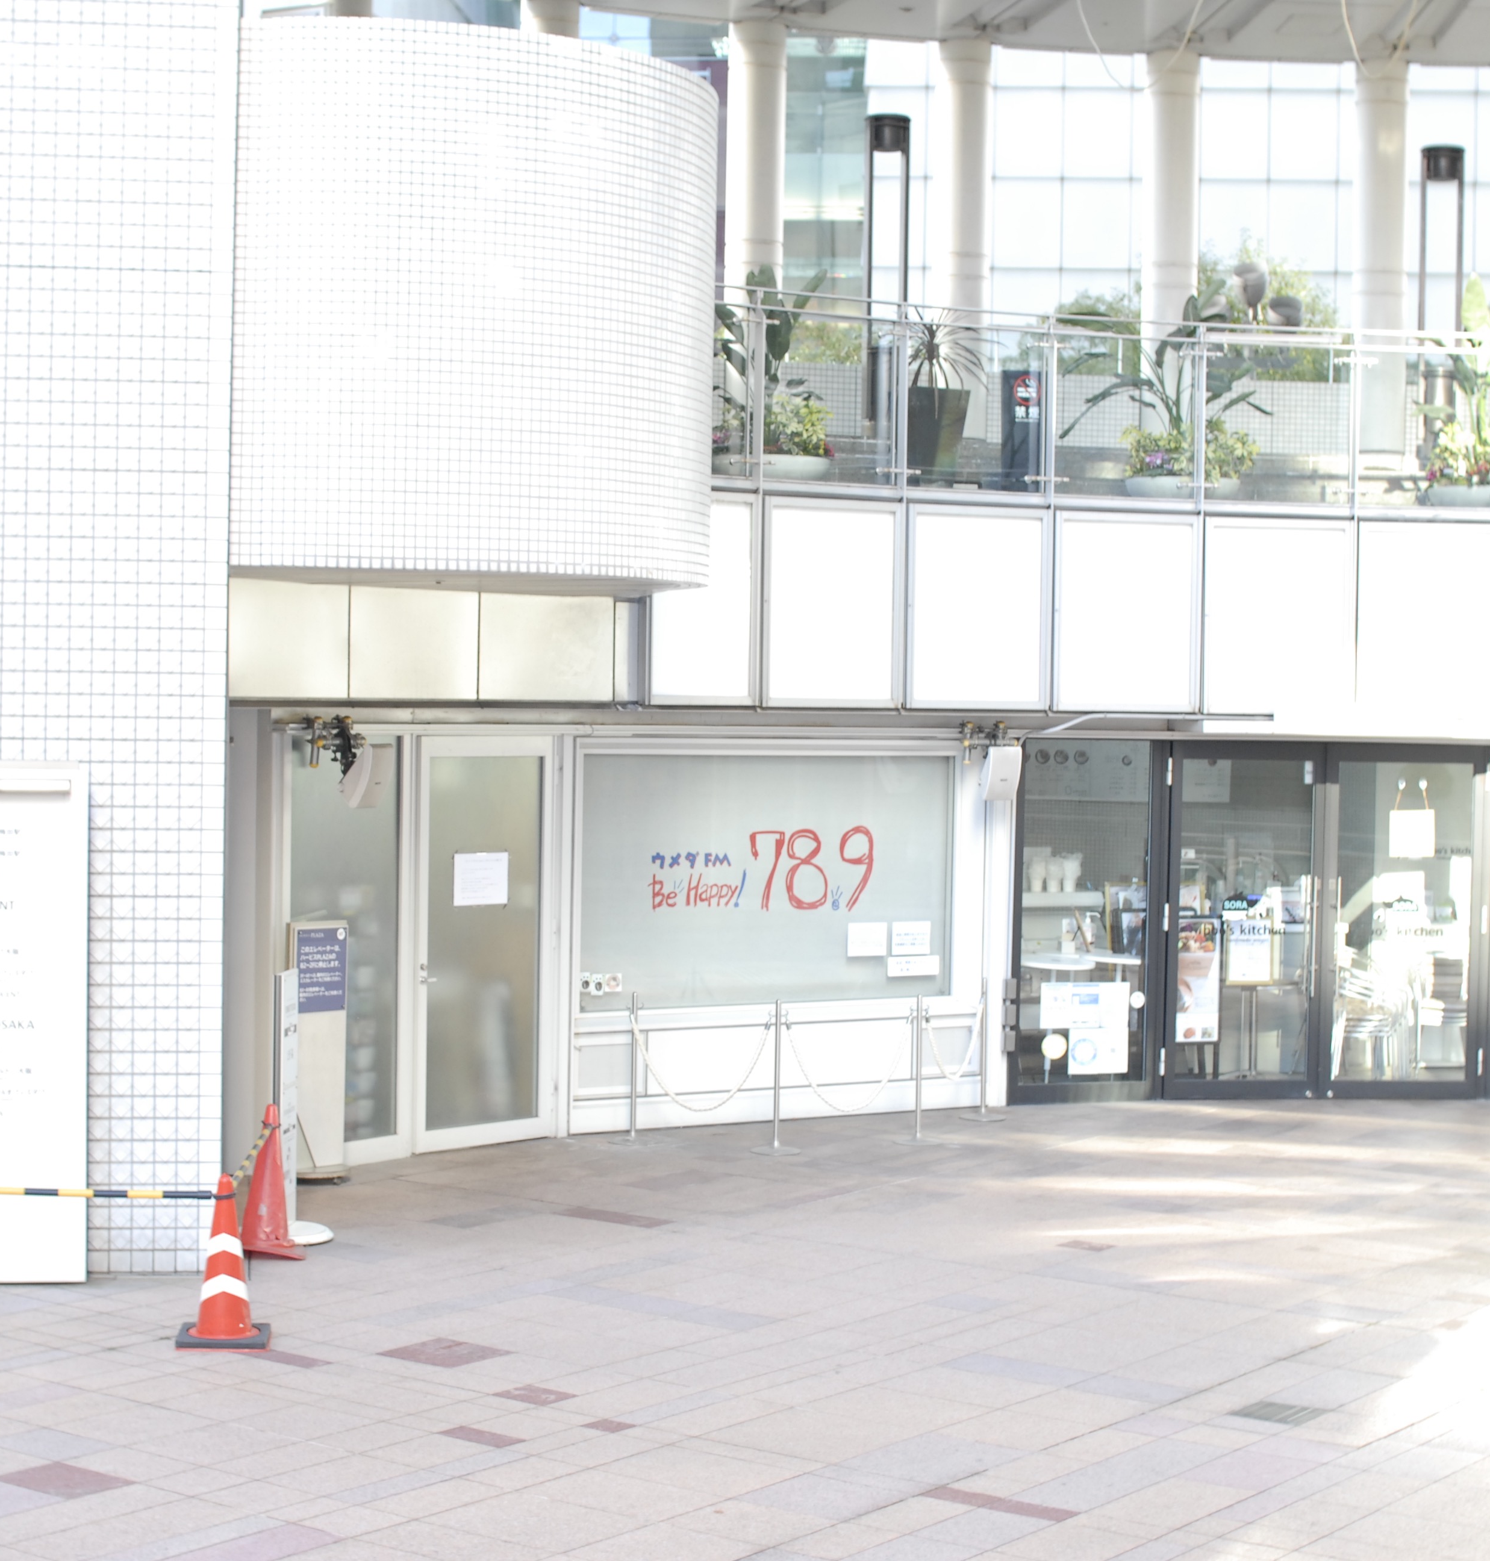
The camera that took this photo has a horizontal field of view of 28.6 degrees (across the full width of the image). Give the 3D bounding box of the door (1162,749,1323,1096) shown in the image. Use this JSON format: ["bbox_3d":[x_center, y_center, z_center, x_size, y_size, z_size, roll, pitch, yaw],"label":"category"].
[{"bbox_3d":[3.266,0.930,19.118,1.077,2.314,0.070,1,2,-6],"label":"door"}]

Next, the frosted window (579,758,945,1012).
[{"bbox_3d":[0.172,0.617,17.795,2.586,1.530,0.080,0,2,-28],"label":"frosted window"}]

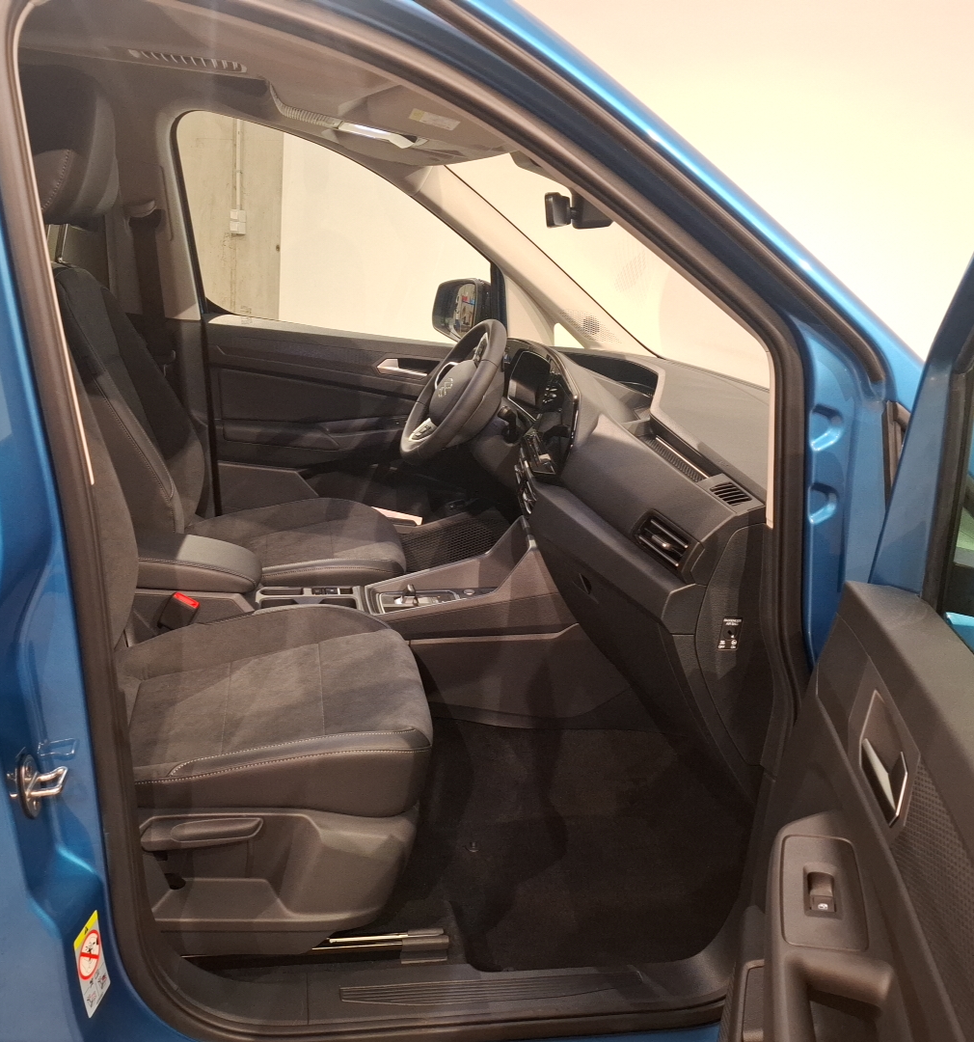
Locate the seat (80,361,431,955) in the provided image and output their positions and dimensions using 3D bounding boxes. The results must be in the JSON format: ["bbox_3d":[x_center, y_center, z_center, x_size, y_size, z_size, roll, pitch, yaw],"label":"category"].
[{"bbox_3d":[-0.463,-0.056,1.275,0.790,1.160,0.530,3,16,-11],"label":"seat"}]

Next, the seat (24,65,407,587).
[{"bbox_3d":[-0.553,-0.284,1.969,0.790,1.170,0.530,3,16,-11],"label":"seat"}]

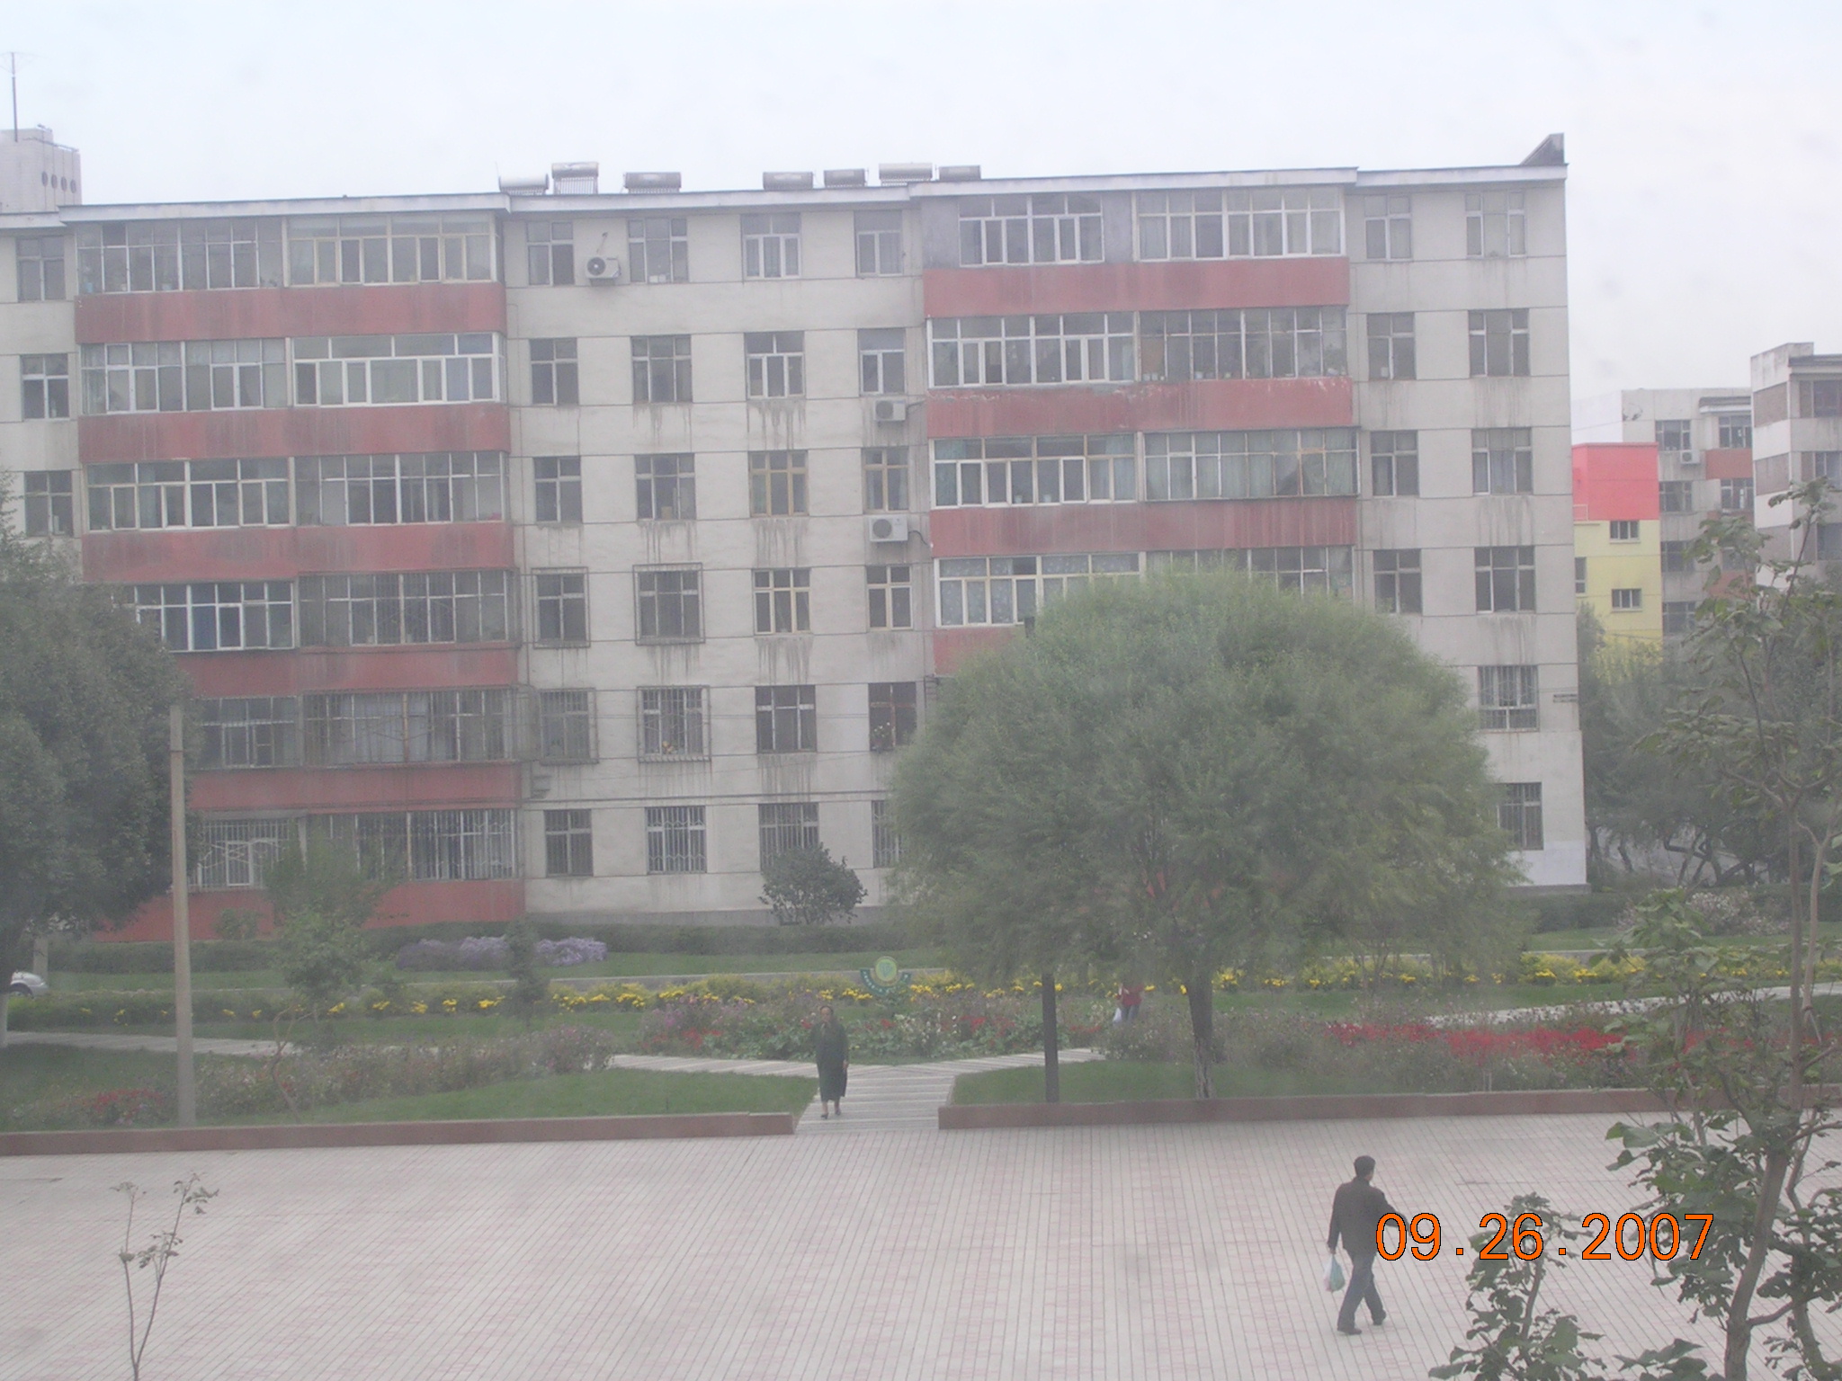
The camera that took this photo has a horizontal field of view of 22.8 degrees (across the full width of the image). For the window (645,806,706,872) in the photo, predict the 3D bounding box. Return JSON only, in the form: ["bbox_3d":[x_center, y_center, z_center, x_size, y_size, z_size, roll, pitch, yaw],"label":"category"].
[{"bbox_3d":[-5.816,3.554,108.656,1.401,1.572,0.150,-2,1,1],"label":"window"}]

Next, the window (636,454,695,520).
[{"bbox_3d":[-6.154,-4.906,110.250,1.412,1.554,0.150,-2,0,0],"label":"window"}]

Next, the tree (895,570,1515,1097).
[{"bbox_3d":[3.962,2.041,63.944,8.513,7.406,8.200,-2,1,2],"label":"tree"}]

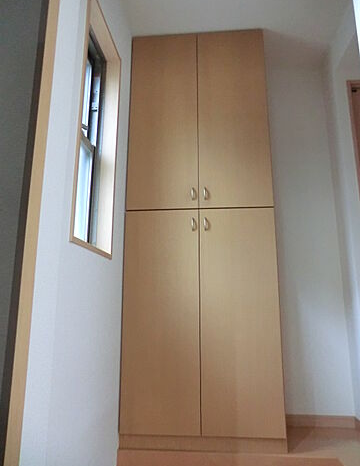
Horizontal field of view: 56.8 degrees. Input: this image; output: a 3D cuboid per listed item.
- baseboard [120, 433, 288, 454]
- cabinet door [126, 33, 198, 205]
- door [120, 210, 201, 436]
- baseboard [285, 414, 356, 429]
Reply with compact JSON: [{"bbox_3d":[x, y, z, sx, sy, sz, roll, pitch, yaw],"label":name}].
[{"bbox_3d":[0.115,1.045,1.663,0.835,0.075,0.020,-1,-11,4],"label":"baseboard"},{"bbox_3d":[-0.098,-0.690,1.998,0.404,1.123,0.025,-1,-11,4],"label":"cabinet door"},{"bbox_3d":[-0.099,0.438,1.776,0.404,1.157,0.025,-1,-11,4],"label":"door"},{"bbox_3d":[0.804,1.112,1.967,0.445,0.062,0.015,-1,-11,4],"label":"baseboard"}]

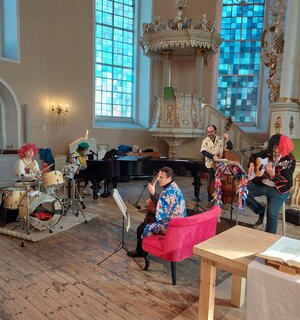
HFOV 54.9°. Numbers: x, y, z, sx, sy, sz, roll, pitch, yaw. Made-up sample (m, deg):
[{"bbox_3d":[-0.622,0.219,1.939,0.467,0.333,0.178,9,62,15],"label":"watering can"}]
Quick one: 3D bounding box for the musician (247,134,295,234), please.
[{"bbox_3d":[1.939,0.437,4.660,0.760,1.620,0.580,-4,9,-41],"label":"musician"}]

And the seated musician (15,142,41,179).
[{"bbox_3d":[-2.391,0.363,5.693,0.550,1.300,0.720,-2,8,-25],"label":"seated musician"}]

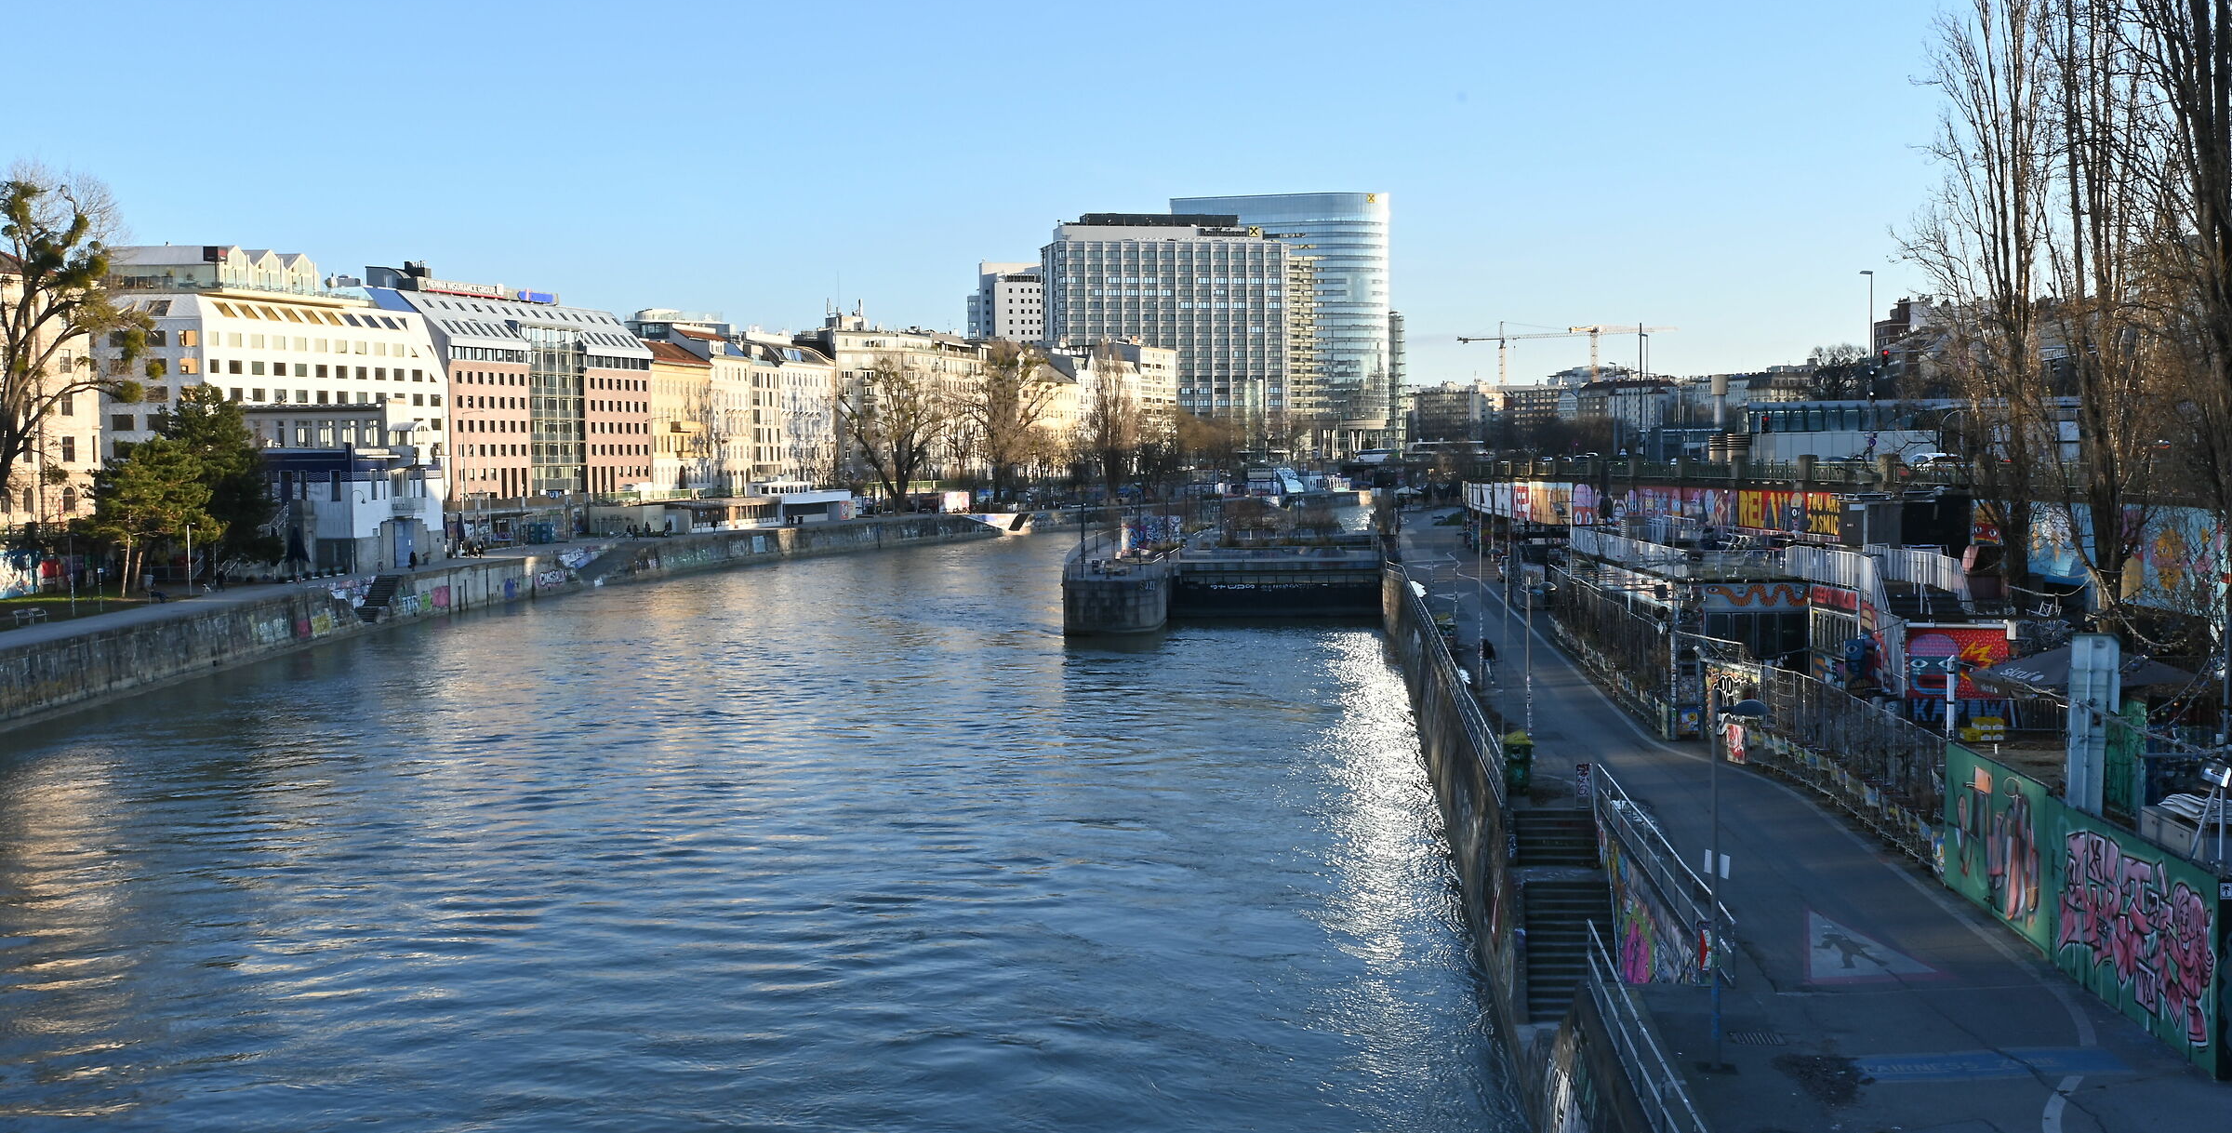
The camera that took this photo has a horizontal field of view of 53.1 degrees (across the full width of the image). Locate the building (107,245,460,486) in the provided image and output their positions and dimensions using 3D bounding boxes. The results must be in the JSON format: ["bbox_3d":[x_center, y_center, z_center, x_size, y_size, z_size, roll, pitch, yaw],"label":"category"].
[{"bbox_3d":[-99.396,-21.360,262.369,17.000,28.850,43.000,0,3,19],"label":"building"}]

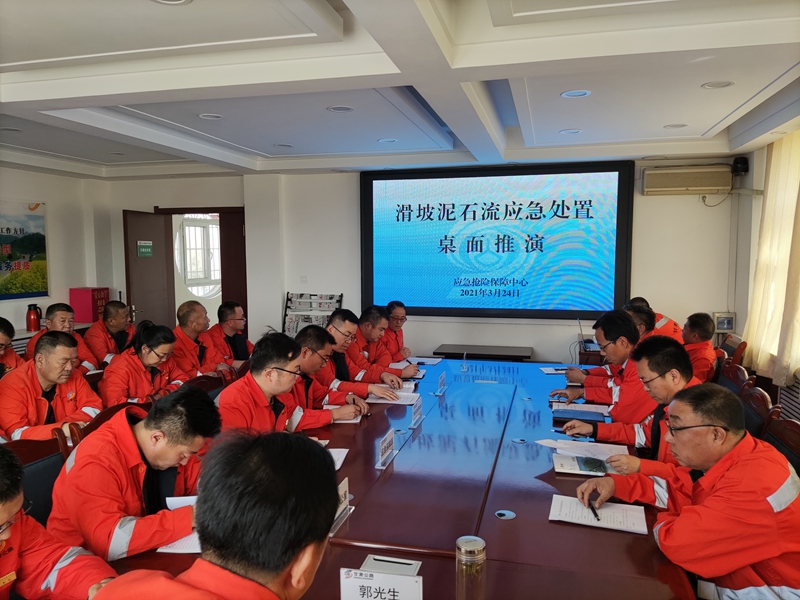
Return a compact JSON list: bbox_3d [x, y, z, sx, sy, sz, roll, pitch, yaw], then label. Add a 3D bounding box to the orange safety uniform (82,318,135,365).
[{"bbox_3d":[-1.960,0.497,4.138,0.450,0.600,0.520,0,5,3],"label":"orange safety uniform"}]

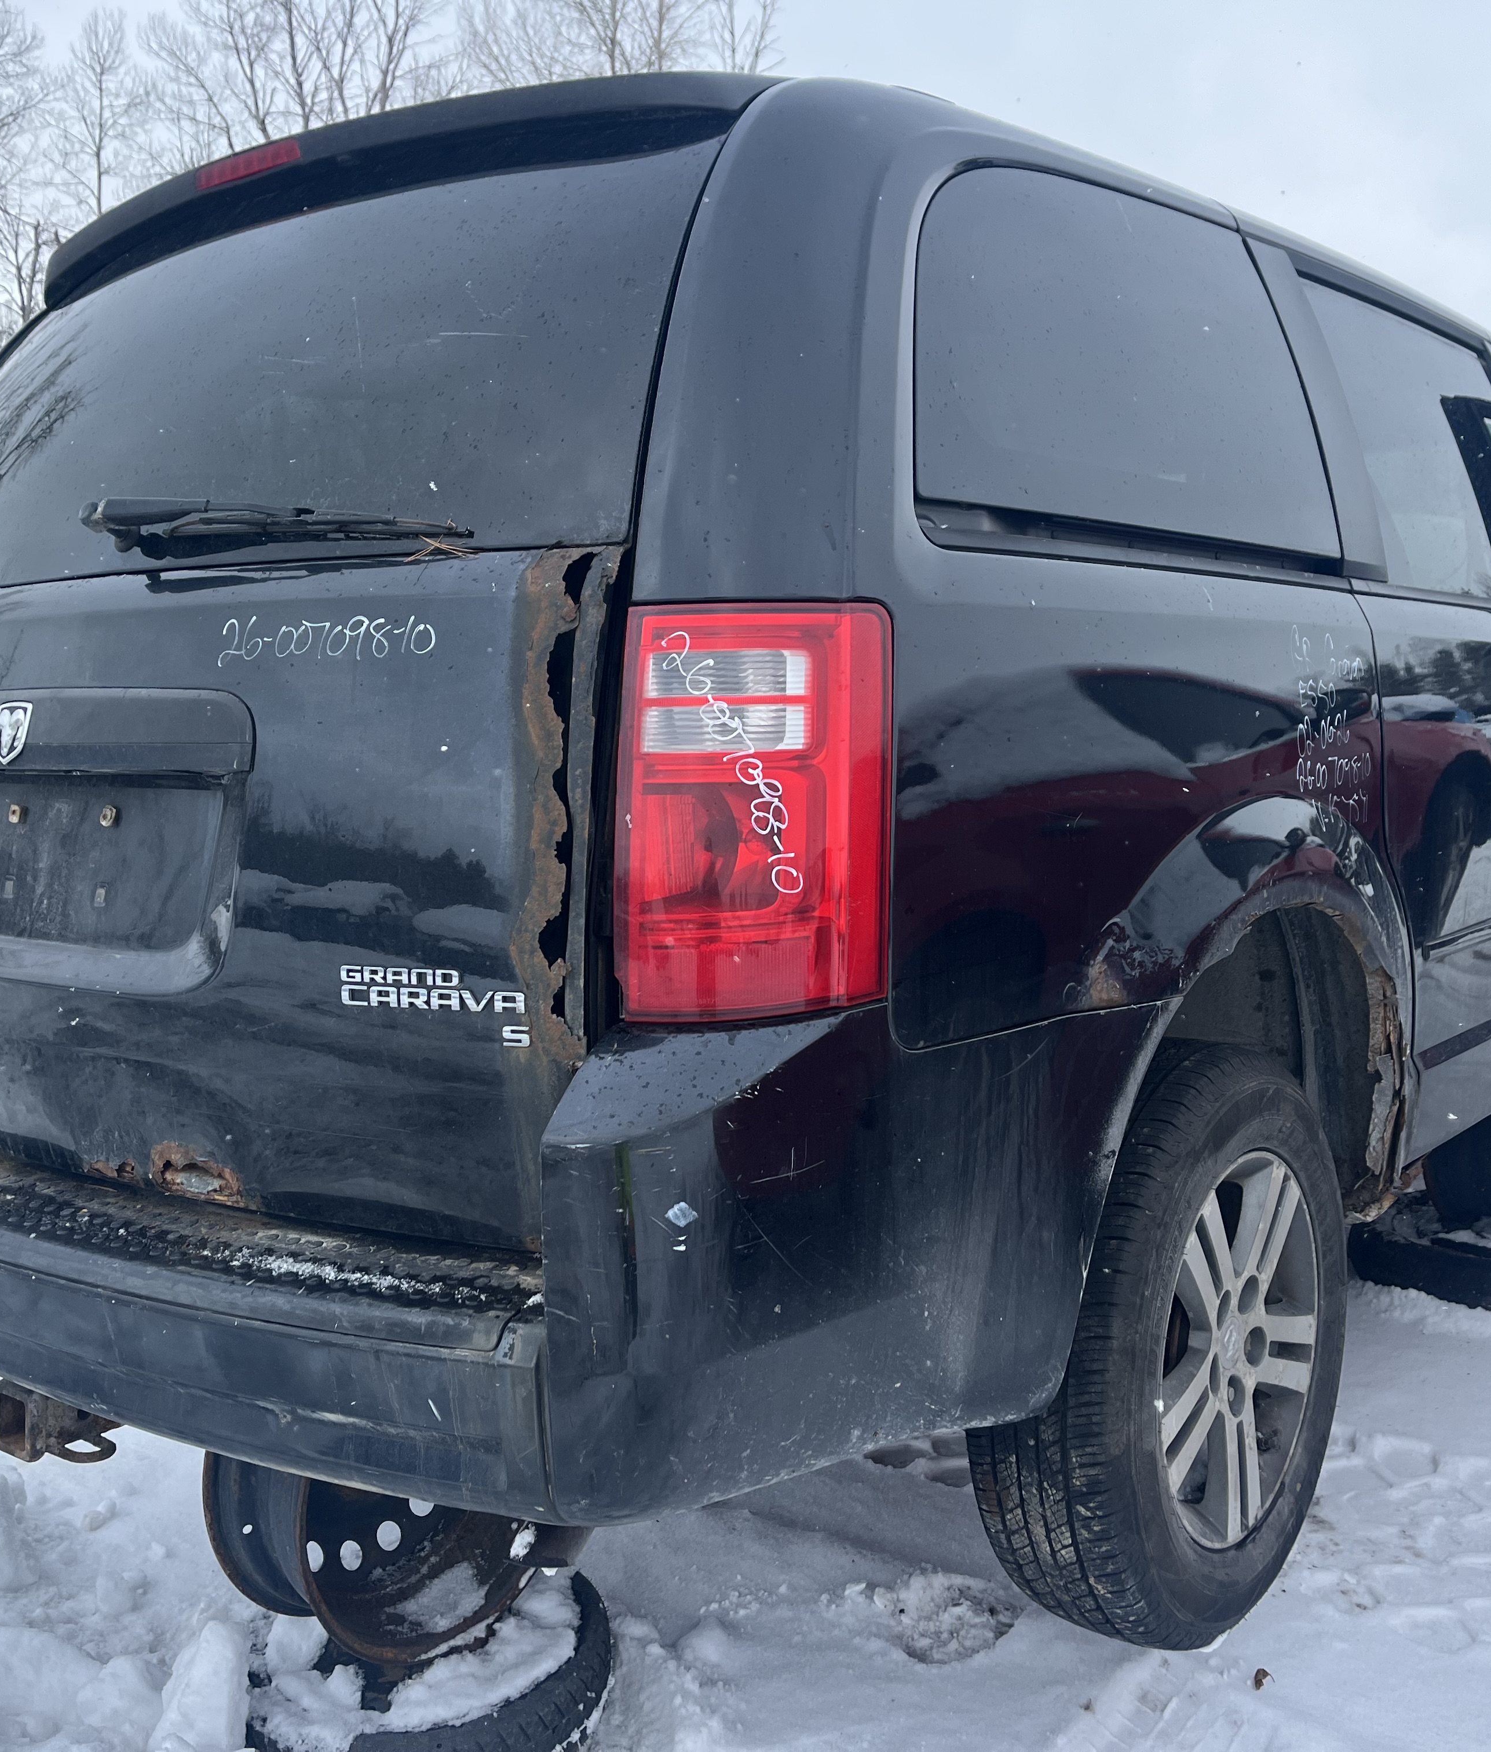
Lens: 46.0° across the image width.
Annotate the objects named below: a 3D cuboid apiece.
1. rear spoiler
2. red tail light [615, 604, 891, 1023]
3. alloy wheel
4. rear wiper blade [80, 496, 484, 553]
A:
[{"bbox_3d":[-0.507,-0.806,2.080,1.260,0.130,0.230,3,6,38],"label":"rear spoiler"},{"bbox_3d":[0.012,-0.054,1.473,0.215,0.338,0.125,2,6,30],"label":"red tail light"},{"bbox_3d":[0.537,0.567,2.176,0.180,0.466,0.466,3,6,38],"label":"alloy wheel"},{"bbox_3d":[-0.459,-0.327,1.670,0.525,0.055,0.055,8,-8,30],"label":"rear wiper blade"}]

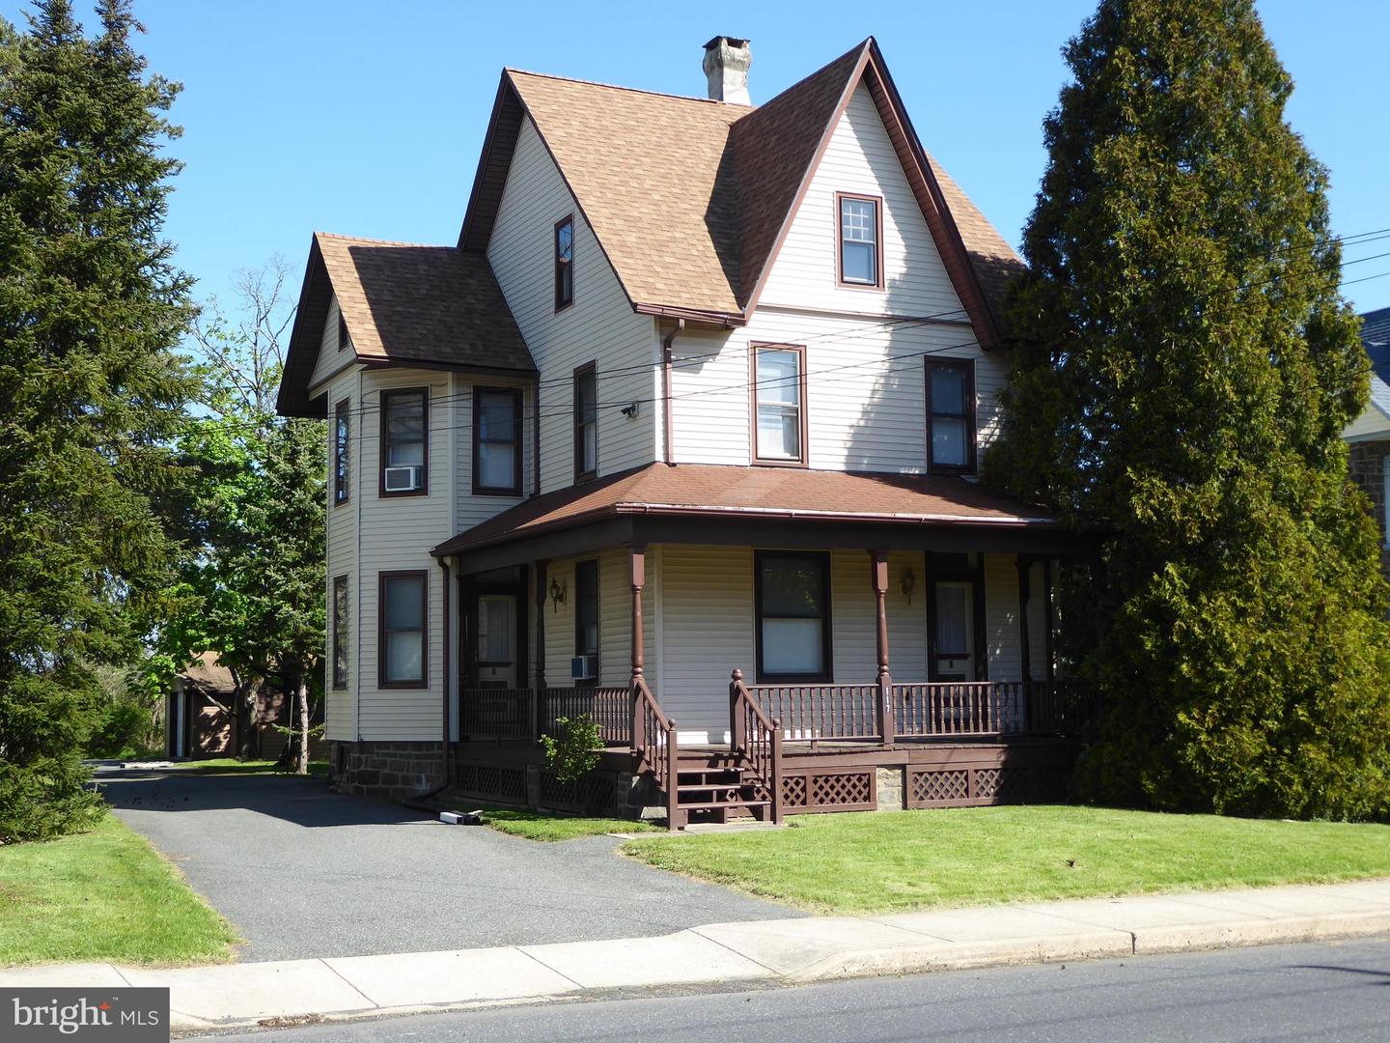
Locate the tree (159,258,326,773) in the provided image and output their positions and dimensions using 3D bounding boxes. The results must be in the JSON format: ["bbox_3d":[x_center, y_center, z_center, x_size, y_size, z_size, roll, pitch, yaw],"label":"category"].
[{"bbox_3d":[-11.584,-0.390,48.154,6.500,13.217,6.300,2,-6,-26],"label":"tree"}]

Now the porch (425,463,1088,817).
[{"bbox_3d":[1.187,1.537,24.606,7.450,4.360,7.450,2,-6,-26],"label":"porch"}]

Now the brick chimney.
[{"bbox_3d":[0.519,-7.135,29.809,0.510,1.200,0.700,2,-6,-26],"label":"brick chimney"}]

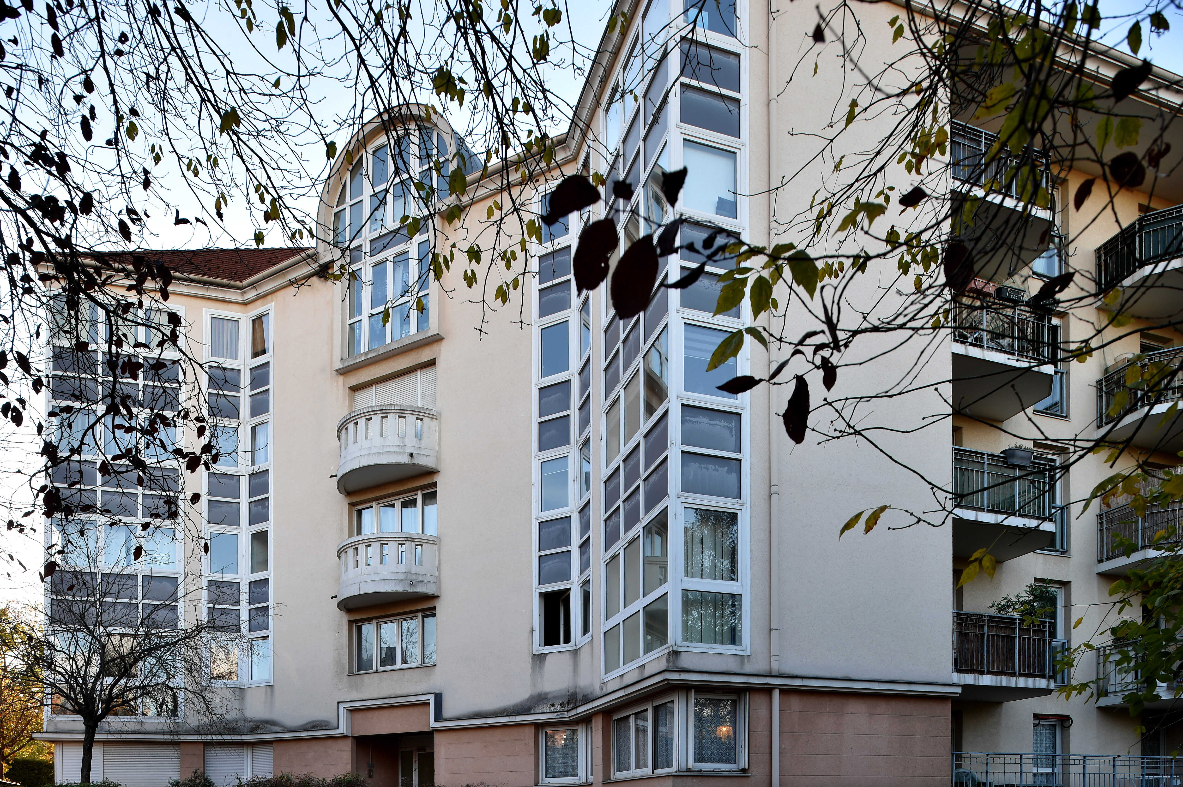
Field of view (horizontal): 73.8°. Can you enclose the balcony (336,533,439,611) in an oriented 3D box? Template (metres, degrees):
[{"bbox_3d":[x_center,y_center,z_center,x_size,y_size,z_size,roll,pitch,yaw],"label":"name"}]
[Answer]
[{"bbox_3d":[-4.720,3.850,17.250,2.750,1.300,1.050,-10,-20,27],"label":"balcony"}]

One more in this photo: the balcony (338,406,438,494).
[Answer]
[{"bbox_3d":[-4.720,1.180,17.200,2.750,1.300,1.050,-10,-20,27],"label":"balcony"}]

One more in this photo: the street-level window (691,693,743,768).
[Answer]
[{"bbox_3d":[1.860,5.030,11.750,0.850,1.140,0.150,6,-19,-17],"label":"street-level window"}]

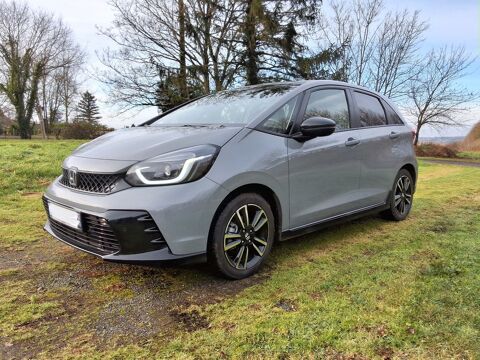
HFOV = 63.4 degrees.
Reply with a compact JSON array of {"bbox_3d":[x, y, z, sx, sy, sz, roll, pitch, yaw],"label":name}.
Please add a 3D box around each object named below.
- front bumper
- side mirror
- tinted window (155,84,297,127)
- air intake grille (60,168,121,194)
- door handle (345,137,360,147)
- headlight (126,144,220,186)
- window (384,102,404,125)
[{"bbox_3d":[-0.914,0.194,2.822,0.720,0.520,1.680,-7,10,-44],"label":"front bumper"},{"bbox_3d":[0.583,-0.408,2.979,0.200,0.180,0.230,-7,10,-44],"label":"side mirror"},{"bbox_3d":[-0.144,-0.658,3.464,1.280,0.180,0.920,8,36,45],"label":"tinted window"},{"bbox_3d":[-1.060,-0.006,2.652,0.160,0.150,0.830,-7,10,-44],"label":"air intake grille"},{"bbox_3d":[1.022,-0.339,3.488,0.250,0.065,0.060,-7,10,-44],"label":"door handle"},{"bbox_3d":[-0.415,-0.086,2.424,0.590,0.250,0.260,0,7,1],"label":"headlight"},{"bbox_3d":[1.685,-0.725,4.277,0.440,0.250,0.060,-7,-6,-44],"label":"window"}]

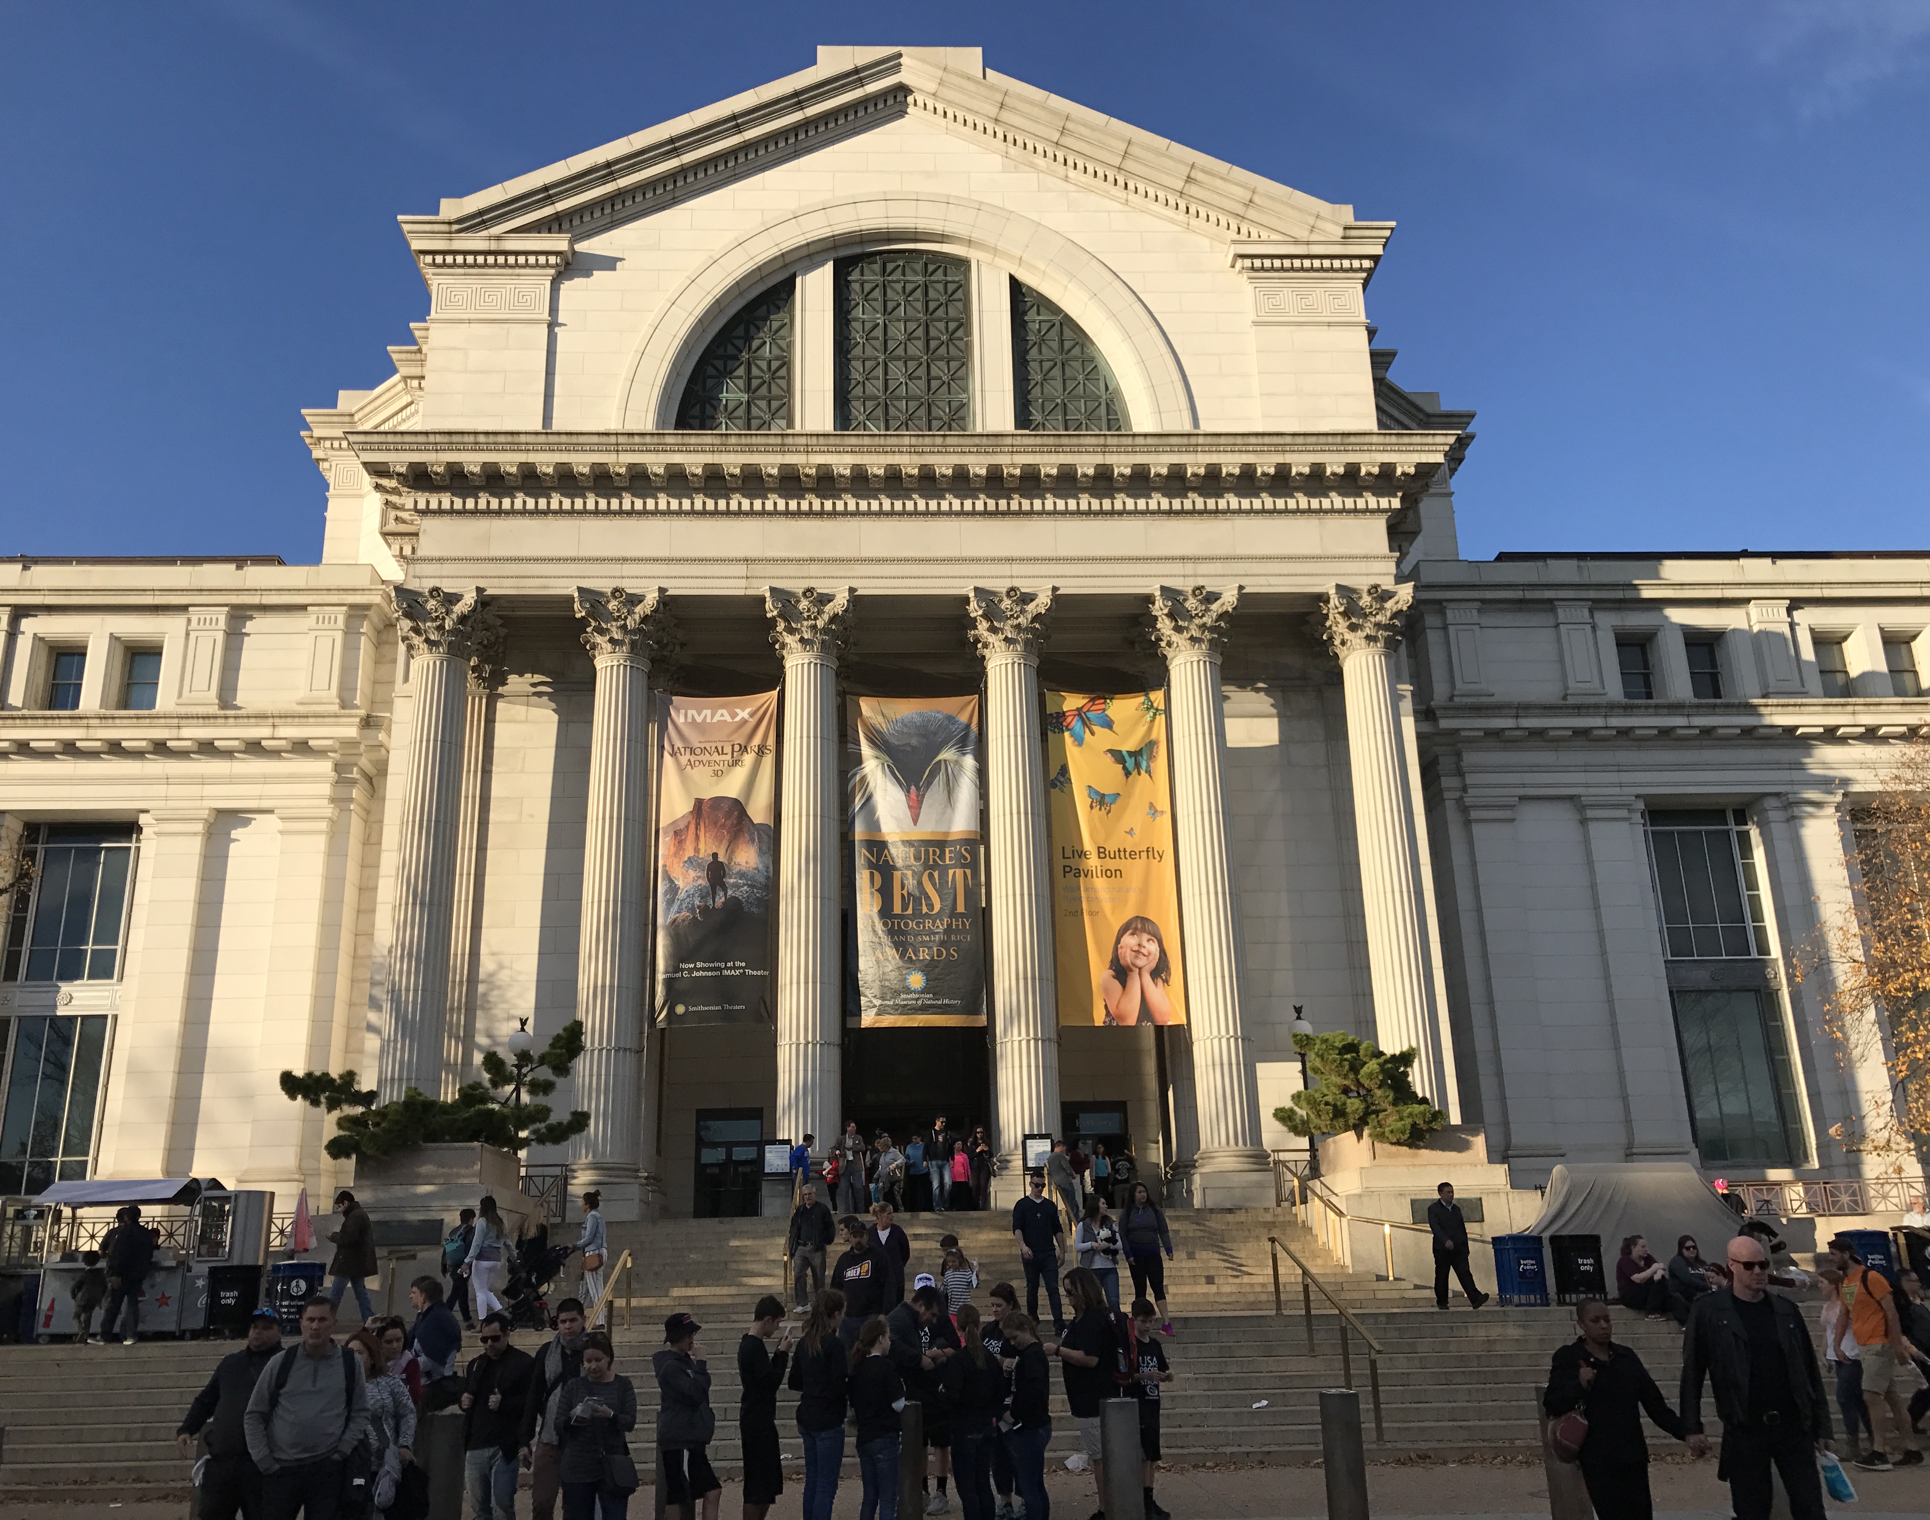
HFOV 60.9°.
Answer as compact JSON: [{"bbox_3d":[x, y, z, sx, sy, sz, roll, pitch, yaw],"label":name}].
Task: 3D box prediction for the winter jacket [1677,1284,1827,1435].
[{"bbox_3d":[3.472,2.657,7.211,0.610,0.660,0.300,-6,-18,13],"label":"winter jacket"}]

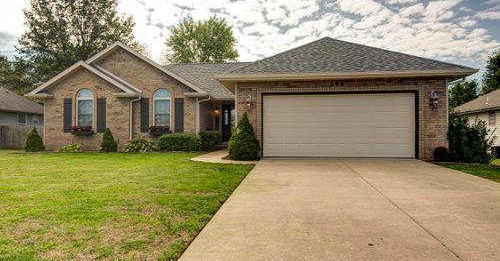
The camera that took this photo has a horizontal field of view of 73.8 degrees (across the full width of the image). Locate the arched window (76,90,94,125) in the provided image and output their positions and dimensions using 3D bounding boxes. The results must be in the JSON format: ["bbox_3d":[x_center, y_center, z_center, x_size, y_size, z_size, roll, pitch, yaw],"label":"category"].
[{"bbox_3d":[-7.493,-0.909,15.179,0.850,1.950,0.120,0,-1,8],"label":"arched window"}]

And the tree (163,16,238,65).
[{"bbox_3d":[-4.846,-5.049,32.888,7.205,12.485,7.205,0,-1,8],"label":"tree"}]

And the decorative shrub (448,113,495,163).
[{"bbox_3d":[6.860,0.182,10.348,1.220,1.560,1.200,0,-1,8],"label":"decorative shrub"}]

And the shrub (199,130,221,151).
[{"bbox_3d":[-1.878,0.464,15.405,1.050,0.950,1.000,0,-1,8],"label":"shrub"}]

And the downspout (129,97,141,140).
[{"bbox_3d":[-5.121,-0.389,14.901,0.500,2.260,0.100,0,-1,8],"label":"downspout"}]

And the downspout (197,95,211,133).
[{"bbox_3d":[-2.069,-0.387,14.824,0.520,2.260,0.100,0,-1,8],"label":"downspout"}]

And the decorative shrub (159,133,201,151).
[{"bbox_3d":[-2.983,0.499,14.100,1.680,0.750,0.850,0,-1,8],"label":"decorative shrub"}]

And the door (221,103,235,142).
[{"bbox_3d":[-1.036,-0.401,17.870,0.900,2.040,0.090,0,-1,8],"label":"door"}]

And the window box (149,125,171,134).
[{"bbox_3d":[-3.995,-0.011,14.864,0.920,0.390,0.270,0,-1,8],"label":"window box"}]

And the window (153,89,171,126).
[{"bbox_3d":[-4.113,-0.996,15.660,0.880,1.940,0.140,0,-1,8],"label":"window"}]

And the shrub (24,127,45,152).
[{"bbox_3d":[-9.821,0.393,15.255,0.820,1.170,0.820,0,-1,8],"label":"shrub"}]

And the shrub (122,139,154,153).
[{"bbox_3d":[-4.887,0.656,14.613,1.330,0.600,1.000,0,-1,8],"label":"shrub"}]

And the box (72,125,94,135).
[{"bbox_3d":[-7.516,-0.016,15.011,0.920,0.400,0.270,0,-1,8],"label":"box"}]

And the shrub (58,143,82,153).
[{"bbox_3d":[-7.946,0.753,14.750,0.880,0.410,0.620,0,-1,8],"label":"shrub"}]

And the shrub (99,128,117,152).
[{"bbox_3d":[-6.253,0.423,14.705,0.740,1.050,0.740,0,-1,8],"label":"shrub"}]

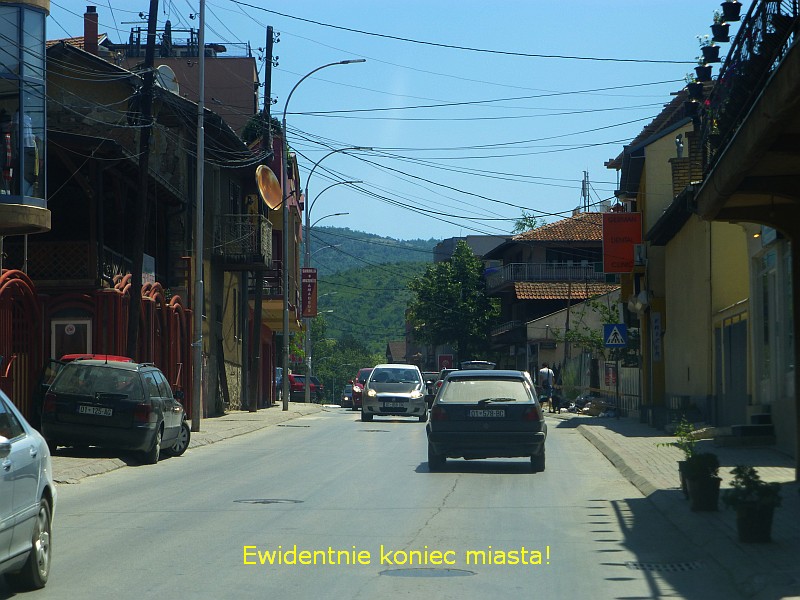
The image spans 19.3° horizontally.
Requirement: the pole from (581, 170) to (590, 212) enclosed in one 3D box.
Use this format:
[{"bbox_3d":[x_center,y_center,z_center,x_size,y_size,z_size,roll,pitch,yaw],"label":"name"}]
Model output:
[{"bbox_3d":[11.800,-6.740,150.000,0.600,3.000,0.500,0,-2,0],"label":"pole"}]

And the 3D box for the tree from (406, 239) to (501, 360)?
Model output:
[{"bbox_3d":[2.450,0.890,110.000,4.300,7.300,4.300,0,-2,0],"label":"tree"}]

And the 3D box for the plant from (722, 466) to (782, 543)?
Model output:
[{"bbox_3d":[2.781,1.614,18.600,0.460,0.600,0.460,0,-2,0],"label":"plant"}]

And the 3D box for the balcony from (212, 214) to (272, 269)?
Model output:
[{"bbox_3d":[-4.200,-1.510,63.000,1.320,1.250,4.200,0,-2,1],"label":"balcony"}]

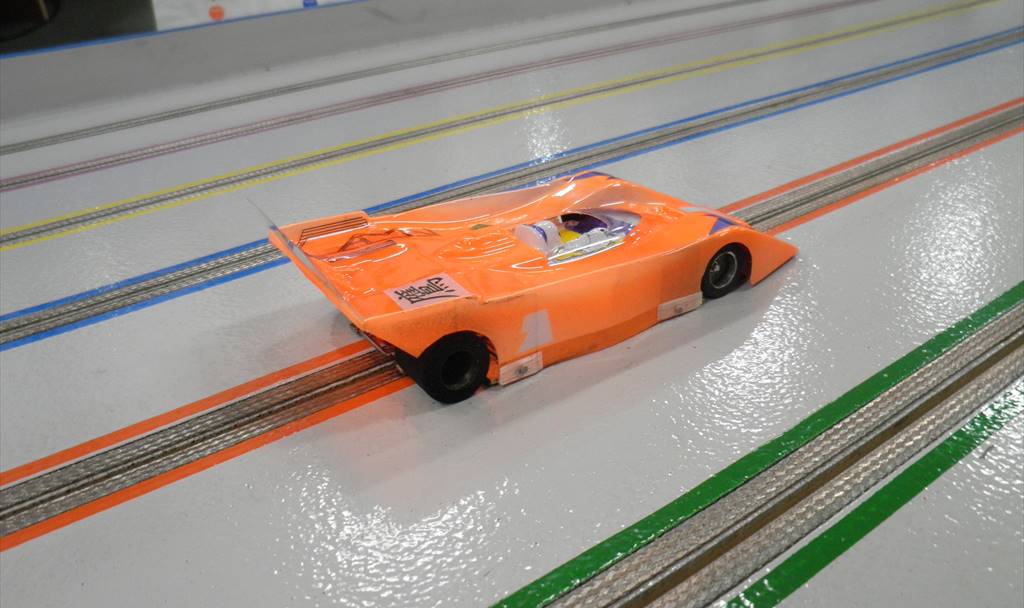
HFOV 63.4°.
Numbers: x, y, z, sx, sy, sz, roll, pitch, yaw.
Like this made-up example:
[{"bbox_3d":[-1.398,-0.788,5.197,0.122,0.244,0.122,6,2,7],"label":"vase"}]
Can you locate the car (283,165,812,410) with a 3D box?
[{"bbox_3d":[0.014,-0.020,0.289,0.176,0.036,0.082,-19,29,-27],"label":"car"}]

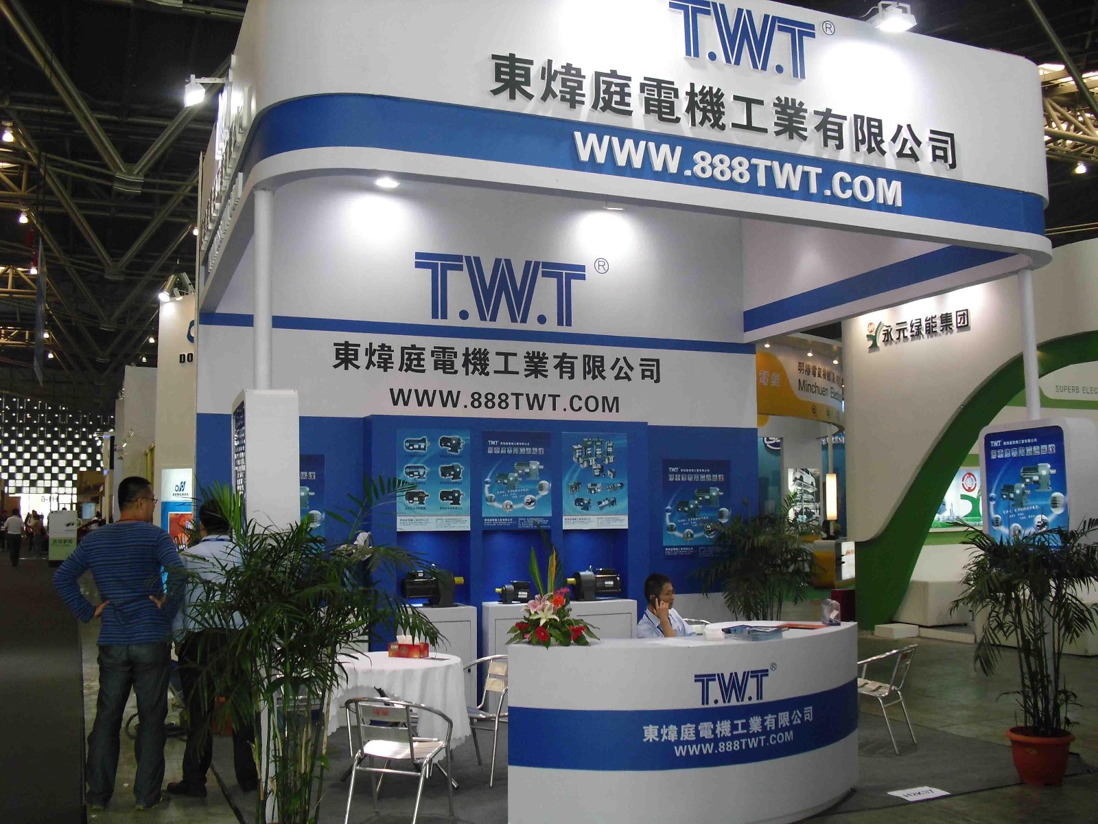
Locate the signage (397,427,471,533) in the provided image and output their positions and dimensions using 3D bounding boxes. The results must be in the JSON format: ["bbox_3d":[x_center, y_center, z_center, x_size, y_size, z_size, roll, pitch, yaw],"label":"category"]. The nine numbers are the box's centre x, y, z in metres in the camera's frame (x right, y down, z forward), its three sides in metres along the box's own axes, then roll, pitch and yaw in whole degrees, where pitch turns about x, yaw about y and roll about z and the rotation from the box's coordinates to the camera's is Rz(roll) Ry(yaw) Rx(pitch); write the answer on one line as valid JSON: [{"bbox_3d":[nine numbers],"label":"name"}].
[{"bbox_3d":[-0.903,0.539,8.993,0.611,0.792,0.020,2,-5,-22],"label":"signage"}]

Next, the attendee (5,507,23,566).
[{"bbox_3d":[-16.627,3.907,35.500,0.550,1.760,0.400,2,-6,-23],"label":"attendee"}]

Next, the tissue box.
[{"bbox_3d":[-0.862,1.468,7.036,0.221,0.083,0.106,-3,-5,25],"label":"tissue box"}]

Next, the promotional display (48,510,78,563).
[{"bbox_3d":[-15.094,3.853,35.500,0.900,1.620,0.080,2,-6,-23],"label":"promotional display"}]

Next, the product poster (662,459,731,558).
[{"bbox_3d":[1.351,0.885,10.429,0.690,0.900,0.020,2,-6,-22],"label":"product poster"}]

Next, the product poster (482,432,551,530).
[{"bbox_3d":[-0.251,0.554,9.258,0.594,0.791,0.020,2,-5,-22],"label":"product poster"}]

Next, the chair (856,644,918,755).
[{"bbox_3d":[2.230,1.952,7.938,0.530,0.700,0.530,-4,-6,35],"label":"chair"}]

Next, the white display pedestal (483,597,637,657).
[{"bbox_3d":[0.073,1.989,9.264,1.287,0.882,0.280,2,-5,-22],"label":"white display pedestal"}]

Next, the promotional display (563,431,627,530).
[{"bbox_3d":[0.392,0.569,9.518,0.596,0.806,0.020,2,-5,-22],"label":"promotional display"}]

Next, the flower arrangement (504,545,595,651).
[{"bbox_3d":[0.006,0.922,5.750,0.430,0.490,0.380,1,-5,-12],"label":"flower arrangement"}]

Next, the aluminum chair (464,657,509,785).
[{"bbox_3d":[-0.430,1.881,7.000,0.530,0.700,0.530,-5,-7,40],"label":"aluminum chair"}]

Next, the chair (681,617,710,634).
[{"bbox_3d":[1.228,2.066,9.283,0.540,0.720,0.560,2,-5,-22],"label":"chair"}]

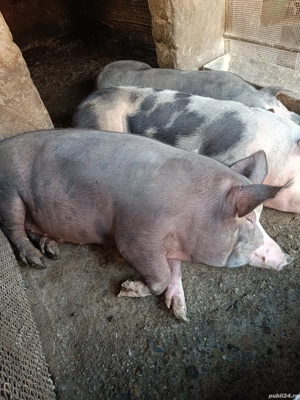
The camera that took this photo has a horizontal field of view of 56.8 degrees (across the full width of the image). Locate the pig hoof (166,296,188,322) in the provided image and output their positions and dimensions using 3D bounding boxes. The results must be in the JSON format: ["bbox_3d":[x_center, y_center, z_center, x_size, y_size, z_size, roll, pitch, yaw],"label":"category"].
[{"bbox_3d":[0.090,0.373,0.948,0.062,0.052,0.080,-20,41,-9],"label":"pig hoof"}]

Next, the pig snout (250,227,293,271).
[{"bbox_3d":[0.432,0.184,1.008,0.120,0.110,0.110,27,52,12],"label":"pig snout"}]

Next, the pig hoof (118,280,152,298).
[{"bbox_3d":[-0.053,0.332,1.030,0.120,0.050,0.055,-9,41,4],"label":"pig hoof"}]

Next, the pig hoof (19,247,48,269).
[{"bbox_3d":[-0.516,0.253,1.229,0.100,0.060,0.065,23,52,34],"label":"pig hoof"}]

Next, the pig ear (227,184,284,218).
[{"bbox_3d":[0.344,0.009,0.911,0.185,0.060,0.095,-19,76,32],"label":"pig ear"}]

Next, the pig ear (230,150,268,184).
[{"bbox_3d":[0.360,-0.117,1.005,0.125,0.105,0.050,-52,25,14],"label":"pig ear"}]

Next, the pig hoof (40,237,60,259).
[{"bbox_3d":[-0.451,0.214,1.256,0.062,0.058,0.085,-34,45,-24],"label":"pig hoof"}]

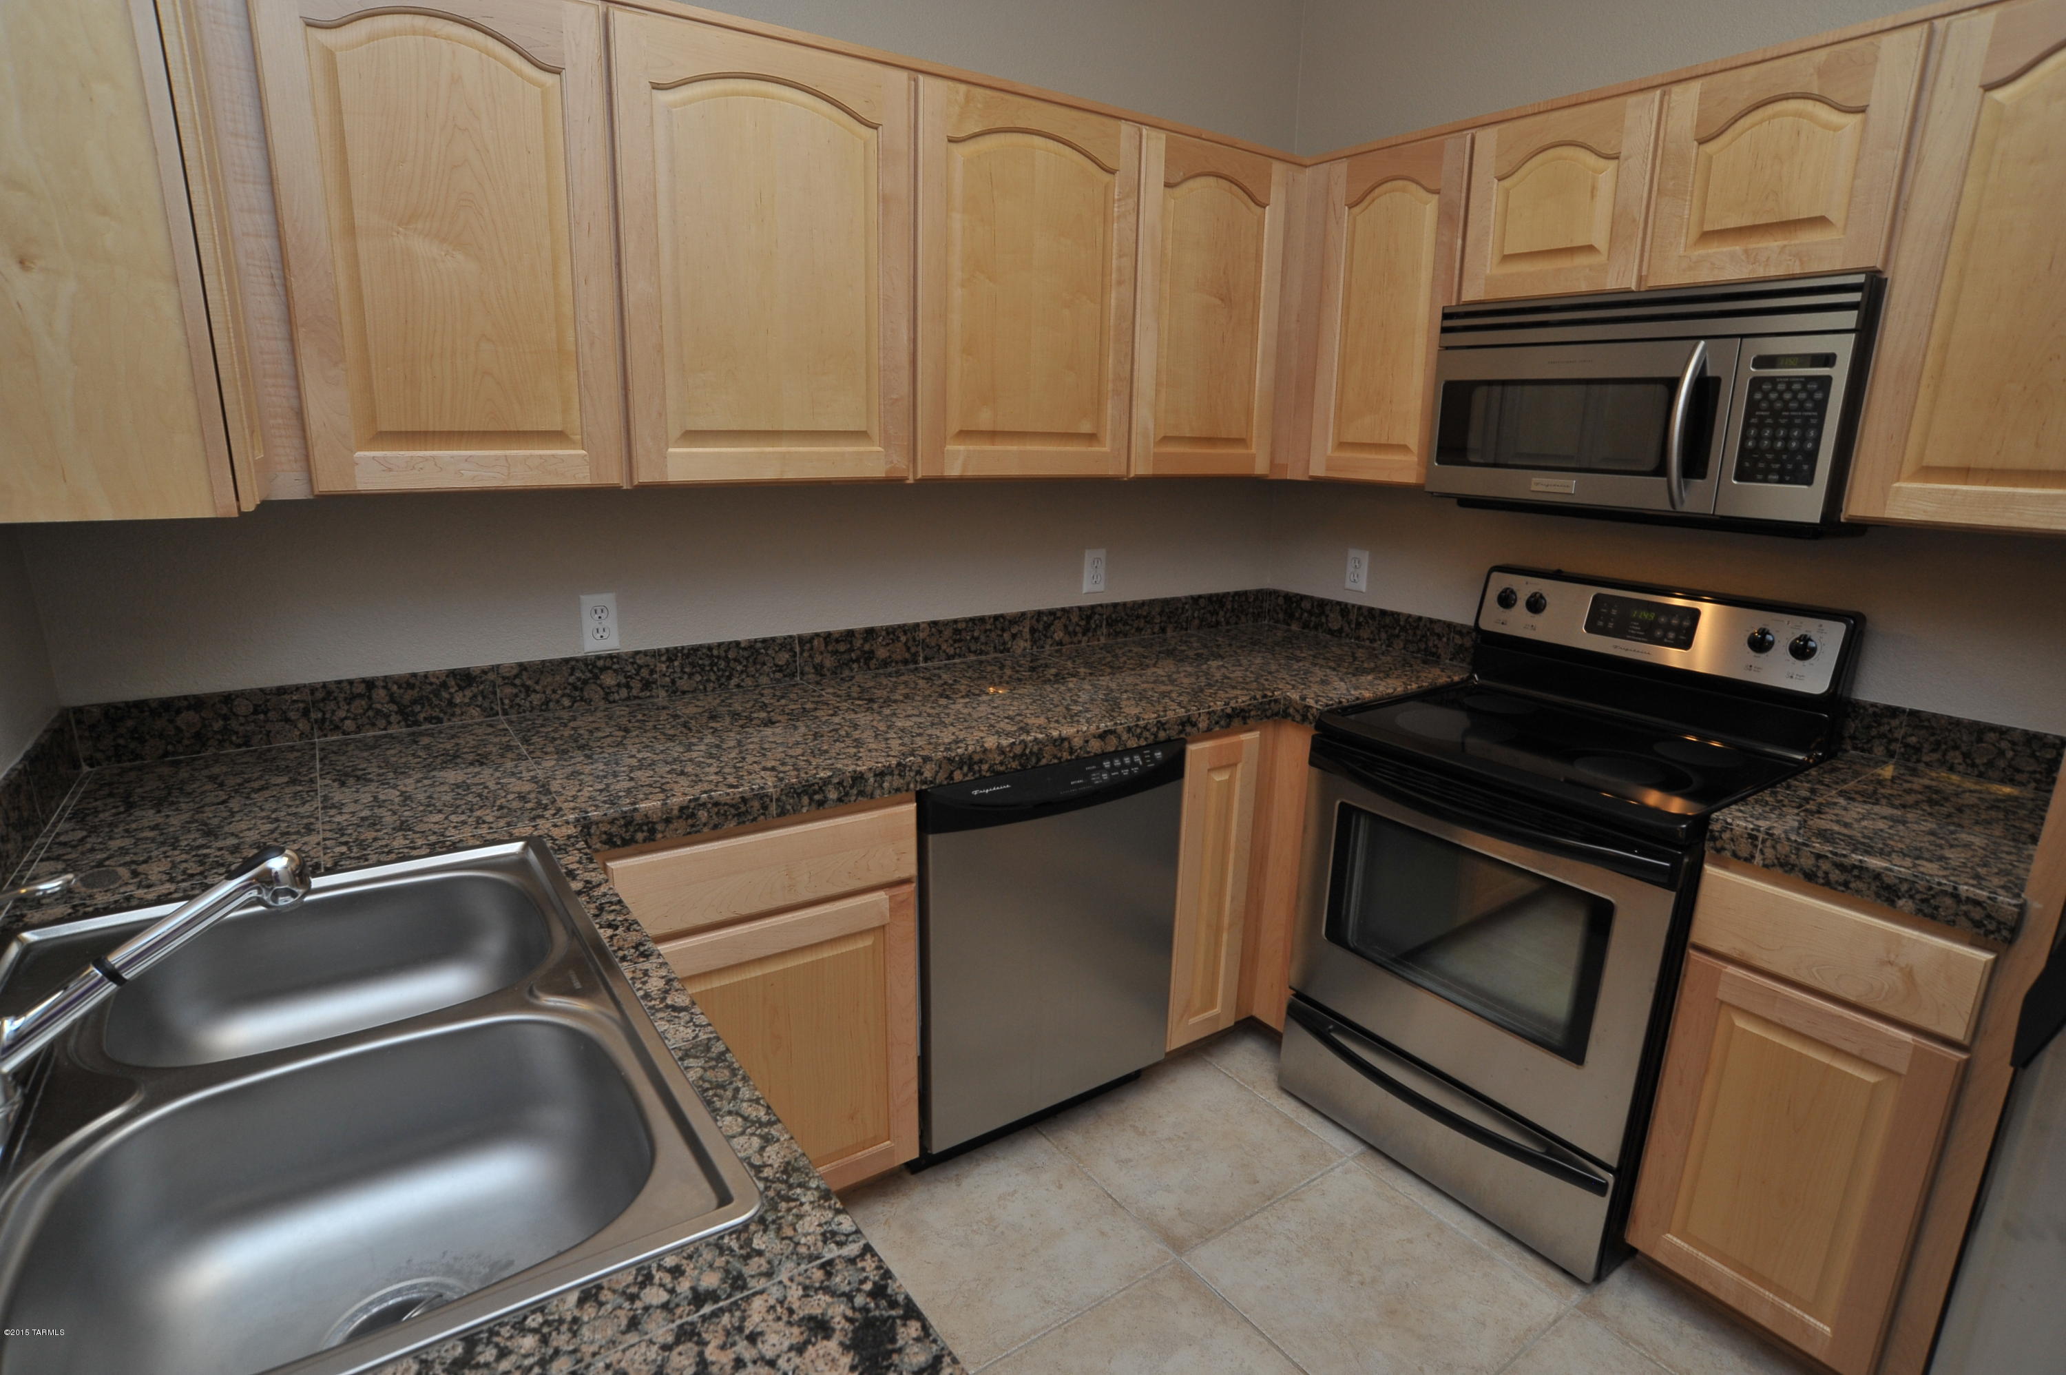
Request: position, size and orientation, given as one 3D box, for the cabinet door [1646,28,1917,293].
[{"bbox_3d":[1.247,-0.867,1.740,0.020,0.340,0.366,-9,17,-34],"label":"cabinet door"}]

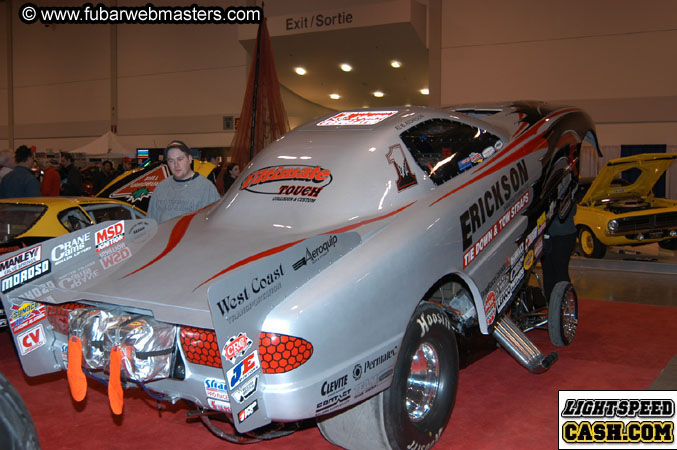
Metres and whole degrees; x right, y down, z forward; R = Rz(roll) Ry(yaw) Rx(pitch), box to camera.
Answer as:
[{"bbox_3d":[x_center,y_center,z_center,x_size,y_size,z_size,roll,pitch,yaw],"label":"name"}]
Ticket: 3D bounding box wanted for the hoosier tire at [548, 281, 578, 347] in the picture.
[{"bbox_3d":[2.019,0.794,7.080,0.125,0.590,0.590,3,5,31],"label":"hoosier tire"}]

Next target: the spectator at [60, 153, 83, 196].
[{"bbox_3d":[-4.876,-0.423,14.455,0.370,1.790,0.480,0,4,-3],"label":"spectator"}]

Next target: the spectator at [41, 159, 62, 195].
[{"bbox_3d":[-5.823,-0.523,16.057,0.360,1.730,0.480,1,5,13],"label":"spectator"}]

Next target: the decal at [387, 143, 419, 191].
[{"bbox_3d":[0.393,-0.350,4.850,0.175,0.260,0.020,-22,0,-40],"label":"decal"}]

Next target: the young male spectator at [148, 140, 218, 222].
[{"bbox_3d":[-1.129,0.272,5.806,0.540,1.790,0.340,0,4,-2],"label":"young male spectator"}]

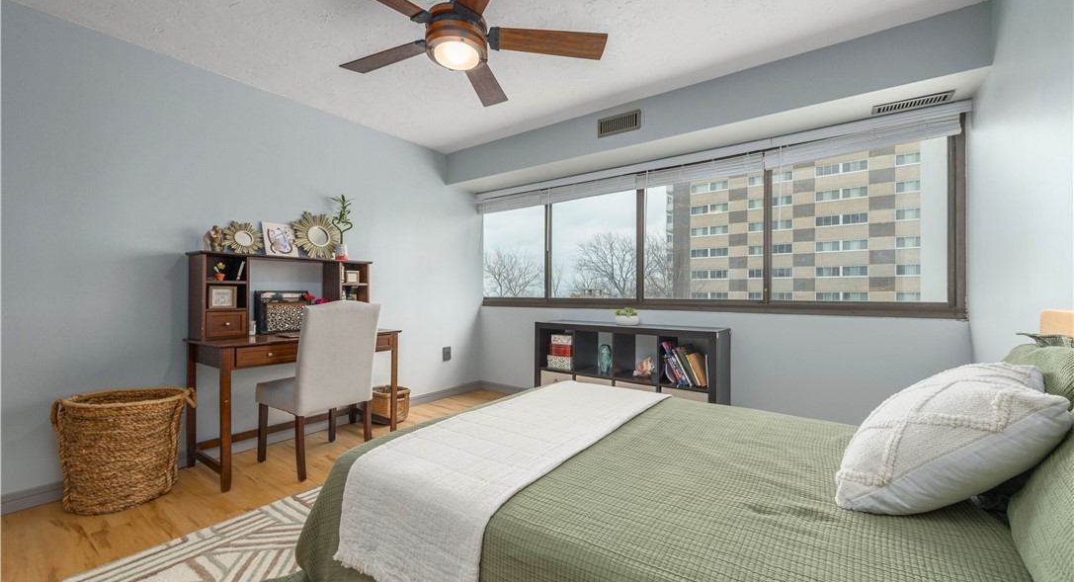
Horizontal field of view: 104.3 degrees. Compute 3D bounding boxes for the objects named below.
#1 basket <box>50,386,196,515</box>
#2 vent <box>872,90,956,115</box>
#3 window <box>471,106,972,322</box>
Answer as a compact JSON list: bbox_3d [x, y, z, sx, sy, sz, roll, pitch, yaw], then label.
[{"bbox_3d":[-2.095,0.798,2.148,0.500,0.515,0.420,0,0,-42],"label":"basket"},{"bbox_3d":[2.086,-1.051,2.325,0.336,0.020,0.148,0,0,36],"label":"vent"},{"bbox_3d":[0.923,-0.439,3.447,3.720,1.220,0.120,0,0,36],"label":"window"}]

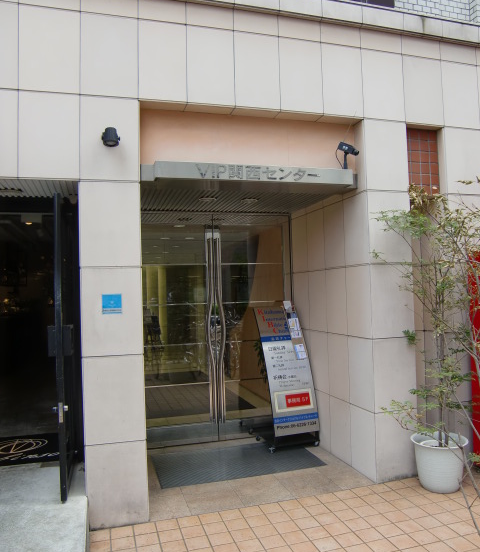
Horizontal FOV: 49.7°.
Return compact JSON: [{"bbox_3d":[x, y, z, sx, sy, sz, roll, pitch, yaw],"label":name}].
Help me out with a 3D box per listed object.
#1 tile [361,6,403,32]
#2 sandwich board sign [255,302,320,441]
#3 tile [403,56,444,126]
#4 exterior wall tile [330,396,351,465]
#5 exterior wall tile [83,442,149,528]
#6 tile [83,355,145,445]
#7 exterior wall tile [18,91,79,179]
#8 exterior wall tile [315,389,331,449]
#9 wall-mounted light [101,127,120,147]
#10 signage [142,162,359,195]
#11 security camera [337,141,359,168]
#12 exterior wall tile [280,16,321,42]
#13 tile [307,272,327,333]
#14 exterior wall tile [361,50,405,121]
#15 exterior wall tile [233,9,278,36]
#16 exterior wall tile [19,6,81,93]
[{"bbox_3d":[1.166,-2.108,4.263,0.389,0.138,0.050,-1,-2,-18],"label":"tile"},{"bbox_3d":[0.475,0.911,5.207,0.475,1.330,0.120,-1,-22,-18],"label":"sandwich board sign"},{"bbox_3d":[1.555,-1.578,4.431,0.388,0.582,0.050,-1,-2,-18],"label":"tile"},{"bbox_3d":[0.934,1.397,4.709,0.050,0.550,0.384,-1,-2,-18],"label":"exterior wall tile"},{"bbox_3d":[-0.835,1.424,3.529,0.405,0.574,0.030,-1,-2,-18],"label":"exterior wall tile"},{"bbox_3d":[-0.861,0.845,3.562,0.411,0.595,0.050,-1,-2,-18],"label":"tile"},{"bbox_3d":[-1.305,-0.959,3.558,0.395,0.604,0.030,-1,-2,-18],"label":"exterior wall tile"},{"bbox_3d":[0.810,1.408,5.041,0.030,0.530,0.388,-1,-2,-18],"label":"exterior wall tile"},{"bbox_3d":[-0.895,-0.967,3.600,0.122,0.115,0.140,-1,-2,-18],"label":"wall-mounted light"},{"bbox_3d":[0.130,-0.788,4.027,1.819,0.123,0.137,-1,-2,-18],"label":"signage"},{"bbox_3d":[0.894,-1.002,4.288,0.180,0.236,0.075,-3,-3,22],"label":"security camera"},{"bbox_3d":[0.461,-1.939,4.094,0.364,0.163,0.050,-1,-2,-18],"label":"exterior wall tile"},{"bbox_3d":[0.793,0.250,5.182,0.030,0.603,0.394,-1,-2,-18],"label":"tile"},{"bbox_3d":[1.210,-1.607,4.393,0.406,0.588,0.030,-1,-2,-18],"label":"exterior wall tile"},{"bbox_3d":[0.125,-1.979,4.066,0.373,0.175,0.030,-1,-2,-18],"label":"exterior wall tile"},{"bbox_3d":[-1.292,-1.525,3.516,0.391,0.583,0.050,-1,-2,-18],"label":"exterior wall tile"}]

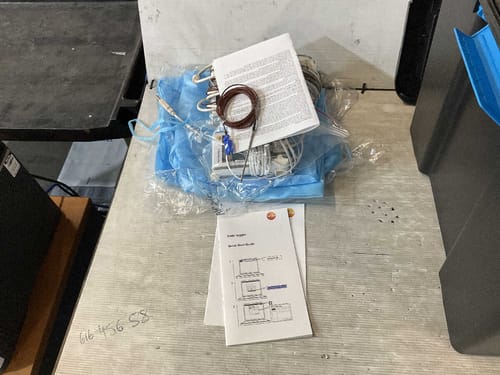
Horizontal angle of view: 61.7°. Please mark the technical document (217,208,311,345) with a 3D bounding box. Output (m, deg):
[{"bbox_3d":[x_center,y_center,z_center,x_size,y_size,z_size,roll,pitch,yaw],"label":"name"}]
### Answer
[{"bbox_3d":[0.016,0.124,0.624,0.115,0.007,0.210,-6,51,-2],"label":"technical document"}]

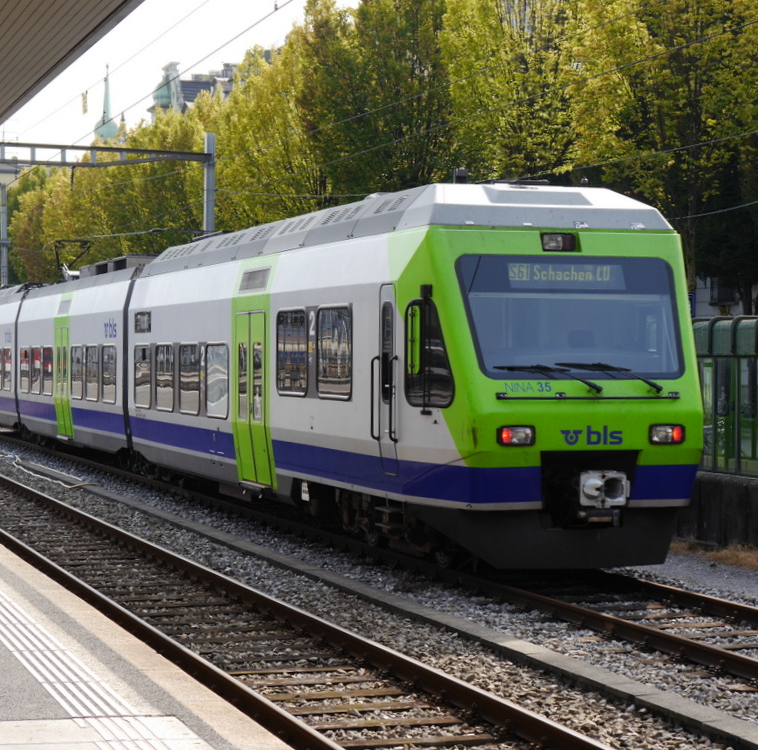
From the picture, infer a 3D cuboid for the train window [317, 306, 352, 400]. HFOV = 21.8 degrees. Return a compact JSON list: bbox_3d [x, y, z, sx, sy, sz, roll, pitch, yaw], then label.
[{"bbox_3d":[-0.476,-0.256,22.188,0.080,1.090,1.325,0,1,-18],"label":"train window"}]

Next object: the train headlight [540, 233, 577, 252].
[{"bbox_3d":[1.824,-1.353,20.103,0.385,0.195,0.130,0,1,-18],"label":"train headlight"}]

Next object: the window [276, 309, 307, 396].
[{"bbox_3d":[-1.032,-0.277,23.894,0.080,1.090,1.419,0,1,-18],"label":"window"}]

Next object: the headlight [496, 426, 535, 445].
[{"bbox_3d":[1.322,0.592,19.069,0.395,0.197,0.120,0,1,-18],"label":"headlight"}]

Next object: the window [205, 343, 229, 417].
[{"bbox_3d":[-2.298,0.083,28.297,0.070,1.070,1.340,0,1,-18],"label":"window"}]

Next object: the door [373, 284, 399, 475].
[{"bbox_3d":[0.123,0.059,20.895,0.120,2.040,0.600,0,1,-18],"label":"door"}]

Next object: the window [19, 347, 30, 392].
[{"bbox_3d":[-8.189,-0.097,45.594,0.080,1.080,1.419,0,0,-18],"label":"window"}]

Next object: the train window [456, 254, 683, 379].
[{"bbox_3d":[1.917,-0.562,19.316,2.260,1.280,0.180,0,-18,-18],"label":"train window"}]

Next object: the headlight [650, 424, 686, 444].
[{"bbox_3d":[2.789,0.583,19.151,0.365,0.200,0.120,0,1,-18],"label":"headlight"}]

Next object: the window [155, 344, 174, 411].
[{"bbox_3d":[-3.430,0.052,31.757,0.070,1.070,1.370,0,1,-18],"label":"window"}]

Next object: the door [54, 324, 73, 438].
[{"bbox_3d":[-6.489,0.131,40.590,0.150,2.260,1.700,0,0,-18],"label":"door"}]

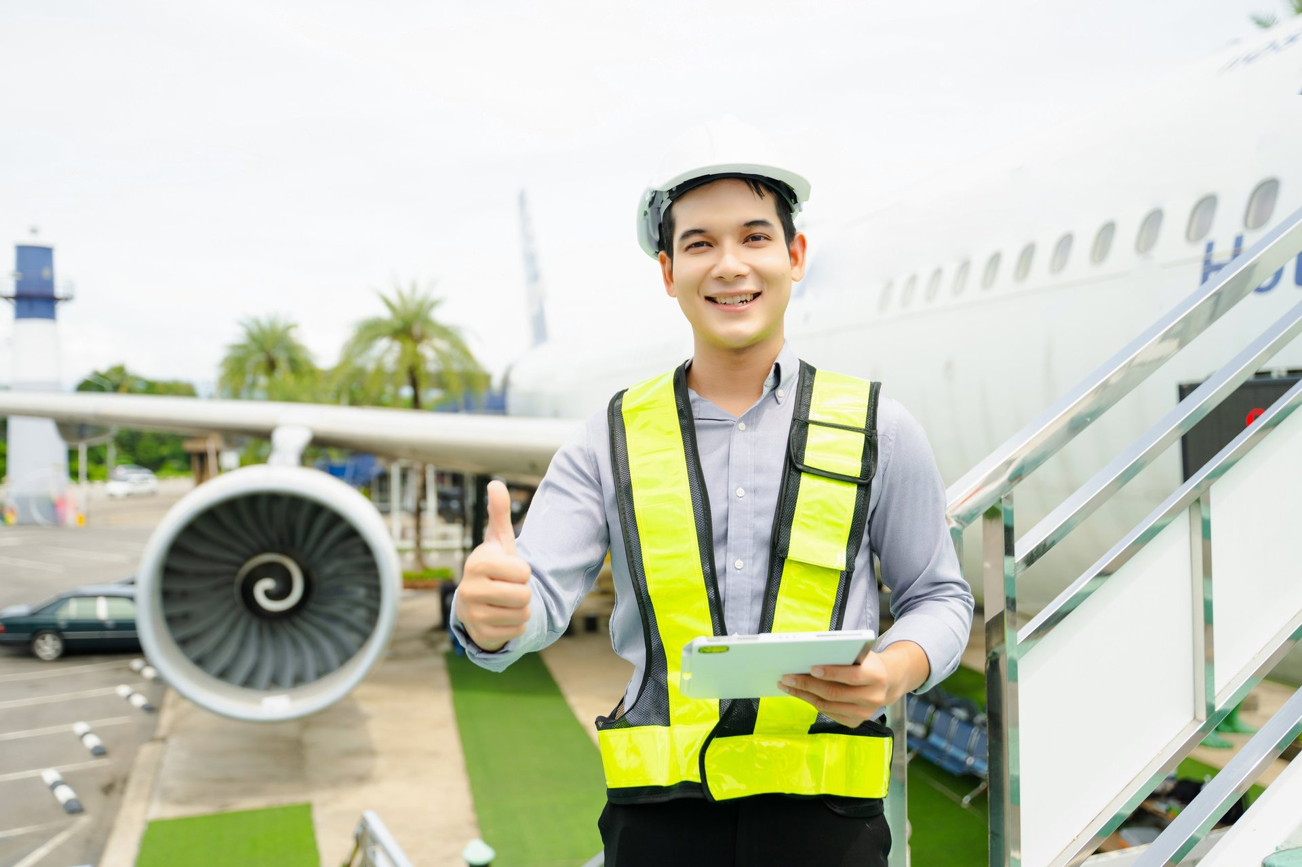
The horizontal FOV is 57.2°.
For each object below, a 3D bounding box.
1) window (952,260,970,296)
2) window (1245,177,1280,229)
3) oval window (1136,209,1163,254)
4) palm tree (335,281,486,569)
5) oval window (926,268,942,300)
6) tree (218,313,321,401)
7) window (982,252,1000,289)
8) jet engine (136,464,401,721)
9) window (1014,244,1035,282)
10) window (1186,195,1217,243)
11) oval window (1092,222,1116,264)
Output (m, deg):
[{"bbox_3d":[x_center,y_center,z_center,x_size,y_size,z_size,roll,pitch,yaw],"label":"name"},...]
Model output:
[{"bbox_3d":[2.830,-1.415,10.872,0.050,0.335,0.235,16,-4,-13],"label":"window"},{"bbox_3d":[3.715,-1.394,7.248,0.050,0.335,0.235,16,-4,-13],"label":"window"},{"bbox_3d":[3.462,-1.400,8.283,0.050,0.335,0.235,16,-4,-13],"label":"oval window"},{"bbox_3d":[-7.143,-0.260,35.500,4.400,8.550,4.400,-1,0,-11],"label":"palm tree"},{"bbox_3d":[2.703,-1.418,11.390,0.050,0.335,0.235,16,-4,-13],"label":"oval window"},{"bbox_3d":[-15.367,-0.350,48.000,4.100,8.900,4.100,-1,0,-18],"label":"tree"},{"bbox_3d":[2.956,-1.412,10.354,0.050,0.335,0.235,16,-4,-13],"label":"window"},{"bbox_3d":[-4.858,1.760,15.771,3.000,3.050,5.500,-1,1,-14],"label":"jet engine"},{"bbox_3d":[3.083,-1.409,9.837,0.050,0.335,0.235,16,-4,-13],"label":"window"},{"bbox_3d":[3.589,-1.397,7.766,0.050,0.335,0.235,16,-4,-13],"label":"window"},{"bbox_3d":[3.336,-1.403,8.801,0.050,0.335,0.235,16,-4,-13],"label":"oval window"}]

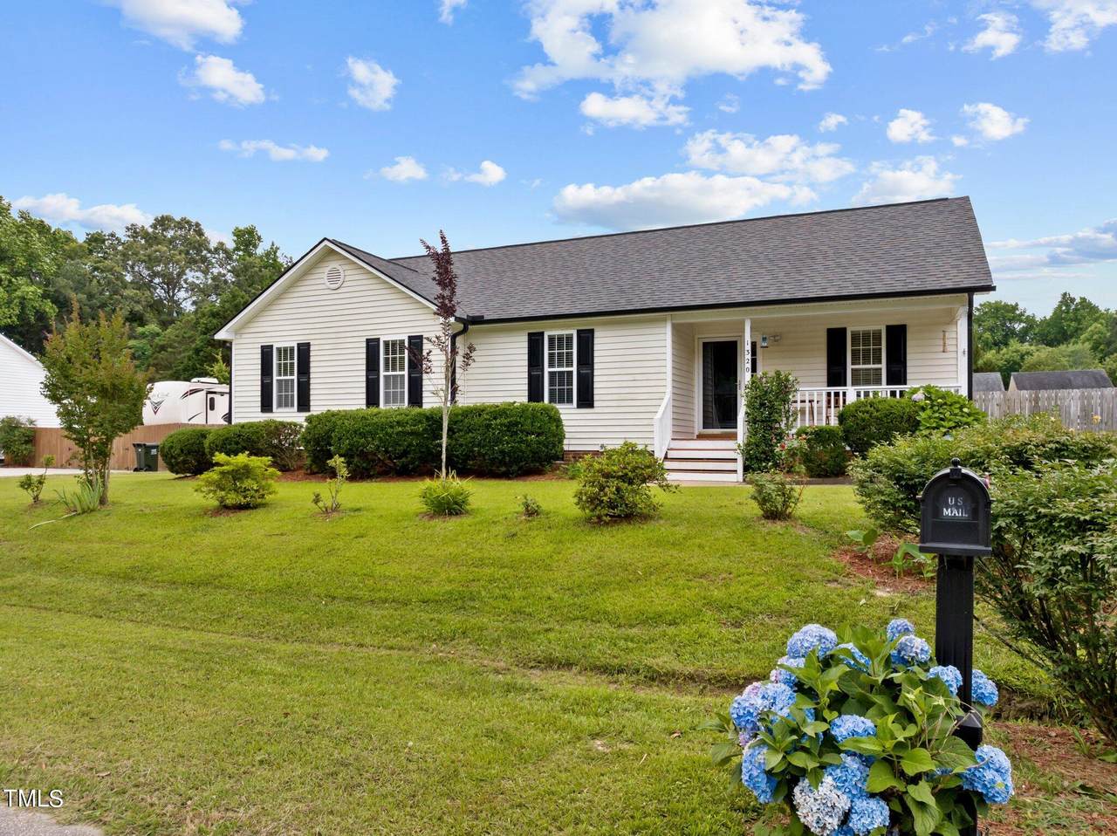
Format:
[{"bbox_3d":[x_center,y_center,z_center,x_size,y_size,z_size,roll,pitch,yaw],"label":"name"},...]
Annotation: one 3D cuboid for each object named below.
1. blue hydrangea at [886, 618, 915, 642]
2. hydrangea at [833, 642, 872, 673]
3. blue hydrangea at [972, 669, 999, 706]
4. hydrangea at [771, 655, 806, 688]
[{"bbox_3d":[1.157,0.722,2.620,0.105,0.095,0.105,0,-1,0],"label":"blue hydrangea"},{"bbox_3d":[0.968,0.792,2.550,0.135,0.110,0.130,0,-1,0],"label":"hydrangea"},{"bbox_3d":[1.519,0.970,2.780,0.140,0.135,0.140,-1,-2,23],"label":"blue hydrangea"},{"bbox_3d":[0.743,0.819,2.500,0.125,0.115,0.125,0,-1,0],"label":"hydrangea"}]

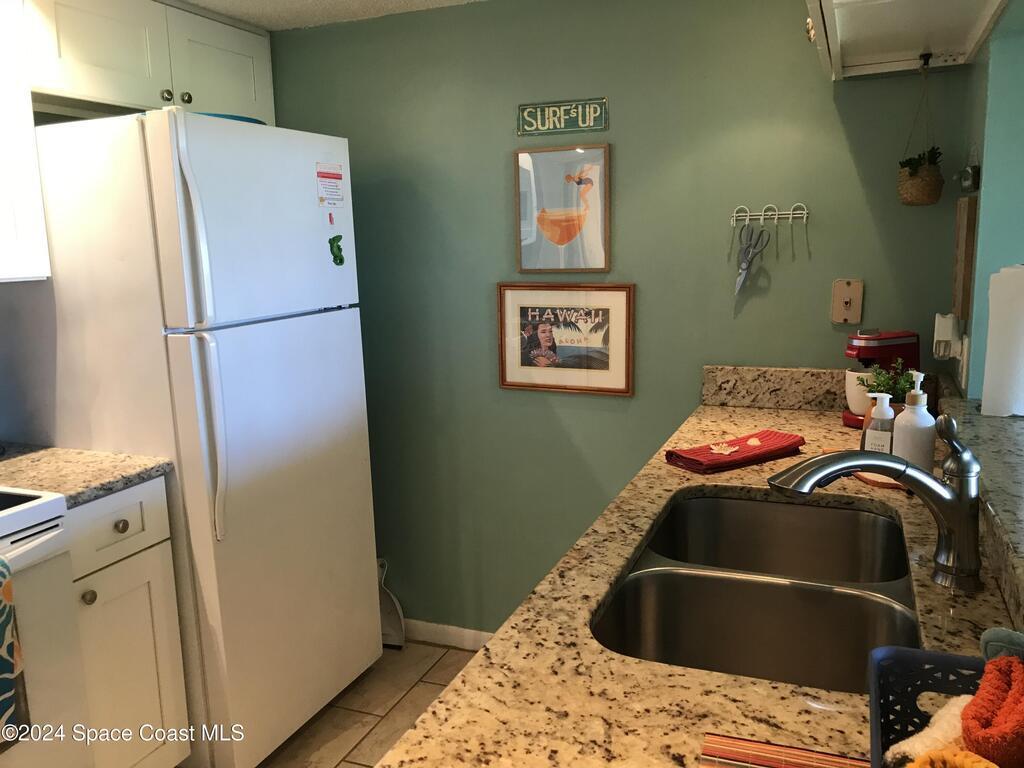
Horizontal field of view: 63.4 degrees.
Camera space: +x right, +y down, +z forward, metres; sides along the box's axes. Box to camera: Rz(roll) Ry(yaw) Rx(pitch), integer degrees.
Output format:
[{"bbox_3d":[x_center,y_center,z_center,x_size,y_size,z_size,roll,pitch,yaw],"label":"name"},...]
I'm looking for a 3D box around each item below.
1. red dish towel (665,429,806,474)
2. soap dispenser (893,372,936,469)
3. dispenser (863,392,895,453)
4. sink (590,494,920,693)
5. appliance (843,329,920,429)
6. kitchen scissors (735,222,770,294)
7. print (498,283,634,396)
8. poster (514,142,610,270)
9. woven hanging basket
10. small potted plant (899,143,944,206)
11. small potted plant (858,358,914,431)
[{"bbox_3d":[0.493,0.145,1.822,0.338,0.024,0.120,-9,12,-35],"label":"red dish towel"},{"bbox_3d":[0.784,0.073,1.609,0.075,0.205,0.080,-10,13,-39],"label":"soap dispenser"},{"bbox_3d":[0.743,0.090,1.675,0.058,0.150,0.060,-11,14,-42],"label":"dispenser"},{"bbox_3d":[0.383,0.382,1.265,0.420,0.205,0.720,3,11,22],"label":"sink"},{"bbox_3d":[0.913,-0.013,2.032,0.150,0.238,0.110,-5,11,-17],"label":"appliance"},{"bbox_3d":[0.639,-0.333,2.235,0.077,0.194,0.018,18,16,19],"label":"kitchen scissors"},{"bbox_3d":[0.164,-0.137,2.493,0.429,0.329,0.020,3,11,22],"label":"print"},{"bbox_3d":[0.151,-0.507,2.428,0.289,0.358,0.020,3,11,22],"label":"poster"},{"bbox_3d":[0.992,-0.479,2.010,0.105,0.100,0.105,3,11,22],"label":"woven hanging basket"},{"bbox_3d":[0.992,-0.501,2.006,0.110,0.145,0.110,3,11,22],"label":"small potted plant"},{"bbox_3d":[0.814,0.047,1.792,0.110,0.185,0.110,3,11,22],"label":"small potted plant"}]

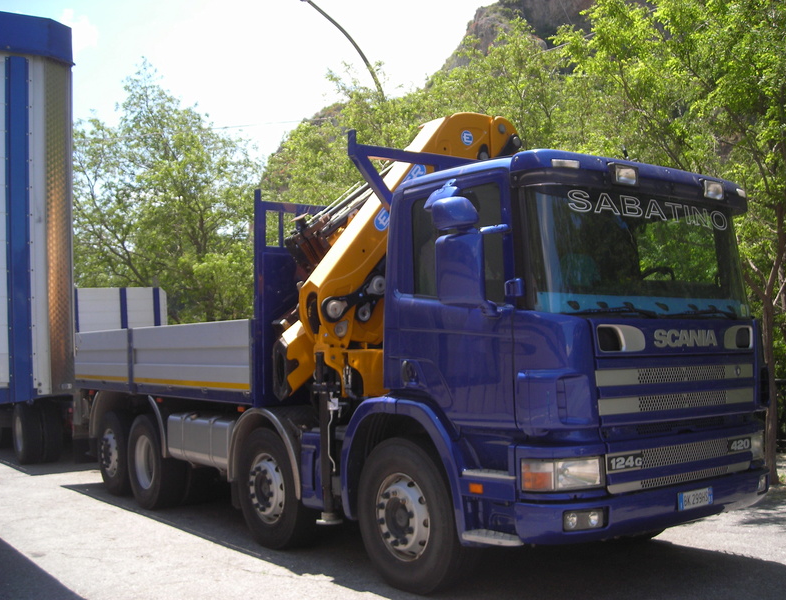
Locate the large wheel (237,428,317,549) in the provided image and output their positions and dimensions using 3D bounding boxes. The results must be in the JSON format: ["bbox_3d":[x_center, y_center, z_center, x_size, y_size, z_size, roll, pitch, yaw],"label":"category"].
[{"bbox_3d":[-0.989,1.633,7.670,0.310,1.050,1.050,1,-4,-37],"label":"large wheel"}]

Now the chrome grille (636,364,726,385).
[{"bbox_3d":[1.881,0.484,5.716,0.940,0.100,0.050,2,-4,-37],"label":"chrome grille"}]

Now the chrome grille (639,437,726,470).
[{"bbox_3d":[1.879,0.969,5.592,0.920,0.115,0.060,1,-4,-37],"label":"chrome grille"}]

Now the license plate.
[{"bbox_3d":[1.931,1.272,5.600,0.365,0.115,0.025,2,-4,-37],"label":"license plate"}]

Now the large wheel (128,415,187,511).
[{"bbox_3d":[-2.616,1.779,9.751,0.300,1.040,1.040,2,-4,-37],"label":"large wheel"}]

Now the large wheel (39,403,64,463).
[{"bbox_3d":[-5.504,2.128,14.050,0.280,0.980,0.980,2,-4,-37],"label":"large wheel"}]

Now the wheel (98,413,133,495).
[{"bbox_3d":[-3.400,1.897,10.942,0.310,1.050,1.050,1,-4,-37],"label":"wheel"}]

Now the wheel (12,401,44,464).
[{"bbox_3d":[-6.063,2.199,14.546,0.290,1.000,1.000,1,-4,-37],"label":"wheel"}]

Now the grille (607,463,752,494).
[{"bbox_3d":[1.872,1.126,5.597,1.510,0.060,0.070,1,-4,-37],"label":"grille"}]

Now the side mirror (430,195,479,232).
[{"bbox_3d":[0.380,-0.530,5.385,0.250,0.205,0.160,1,-4,-27],"label":"side mirror"}]

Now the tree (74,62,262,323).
[{"bbox_3d":[-6.743,-1.786,24.925,5.900,9.950,5.900,2,-4,-37],"label":"tree"}]

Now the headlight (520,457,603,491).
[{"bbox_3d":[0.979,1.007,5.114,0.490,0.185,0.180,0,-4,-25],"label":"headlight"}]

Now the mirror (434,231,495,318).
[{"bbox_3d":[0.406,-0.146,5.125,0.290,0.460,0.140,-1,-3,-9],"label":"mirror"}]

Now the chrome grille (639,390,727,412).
[{"bbox_3d":[1.891,0.652,5.708,0.940,0.100,0.050,2,-4,-37],"label":"chrome grille"}]

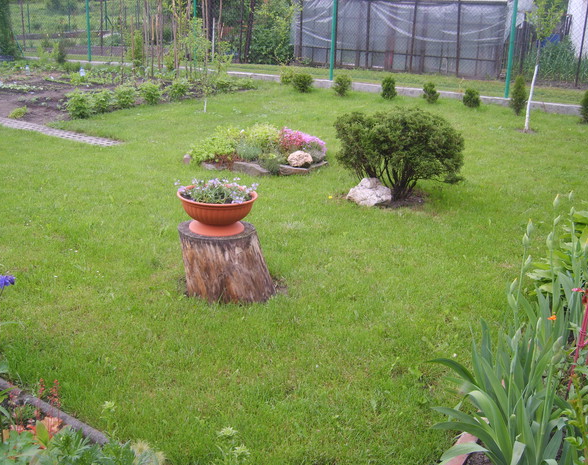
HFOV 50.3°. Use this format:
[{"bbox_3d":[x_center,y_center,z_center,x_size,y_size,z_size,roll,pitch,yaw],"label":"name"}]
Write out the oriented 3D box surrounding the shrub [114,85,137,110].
[{"bbox_3d":[-2.504,-2.040,9.360,0.355,0.330,0.350,-3,20,-14],"label":"shrub"}]

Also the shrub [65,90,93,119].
[{"bbox_3d":[-2.681,-1.593,7.800,0.350,0.340,0.350,2,19,0],"label":"shrub"}]

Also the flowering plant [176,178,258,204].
[{"bbox_3d":[-0.378,-0.200,3.100,0.390,0.140,0.360,2,19,0],"label":"flowering plant"}]

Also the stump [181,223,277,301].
[{"bbox_3d":[-0.348,0.124,3.373,0.500,0.325,0.460,0,19,-6],"label":"stump"}]

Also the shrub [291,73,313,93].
[{"bbox_3d":[0.121,-2.417,10.100,0.350,0.330,0.350,2,19,0],"label":"shrub"}]

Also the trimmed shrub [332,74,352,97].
[{"bbox_3d":[0.888,-2.649,11.350,0.330,0.350,0.330,3,19,4],"label":"trimmed shrub"}]

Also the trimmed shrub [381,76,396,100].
[{"bbox_3d":[1.447,-2.205,9.600,0.250,0.370,0.250,2,19,0],"label":"trimmed shrub"}]

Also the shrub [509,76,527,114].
[{"bbox_3d":[2.995,-1.842,8.400,0.245,0.530,0.245,2,19,0],"label":"shrub"}]

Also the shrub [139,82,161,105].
[{"bbox_3d":[-2.262,-2.189,9.810,0.335,0.325,0.335,-3,20,-12],"label":"shrub"}]

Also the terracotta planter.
[{"bbox_3d":[-0.378,-0.101,3.100,0.400,0.180,0.400,2,19,0],"label":"terracotta planter"}]

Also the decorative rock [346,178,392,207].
[{"bbox_3d":[0.605,-0.340,4.980,0.345,0.190,0.270,4,20,7],"label":"decorative rock"}]

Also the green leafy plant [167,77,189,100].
[{"bbox_3d":[-1.910,-2.388,10.380,0.390,0.340,0.370,-2,20,-10],"label":"green leafy plant"}]

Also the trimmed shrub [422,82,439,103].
[{"bbox_3d":[2.382,-2.414,10.907,0.250,0.300,0.250,6,20,11],"label":"trimmed shrub"}]

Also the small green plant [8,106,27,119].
[{"bbox_3d":[-3.308,-1.436,7.500,0.220,0.135,0.200,2,18,0],"label":"small green plant"}]

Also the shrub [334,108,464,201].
[{"bbox_3d":[0.868,-0.626,5.021,1.020,0.720,0.950,5,20,9],"label":"shrub"}]

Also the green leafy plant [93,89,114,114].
[{"bbox_3d":[-2.340,-1.609,7.700,0.280,0.300,0.280,2,18,0],"label":"green leafy plant"}]

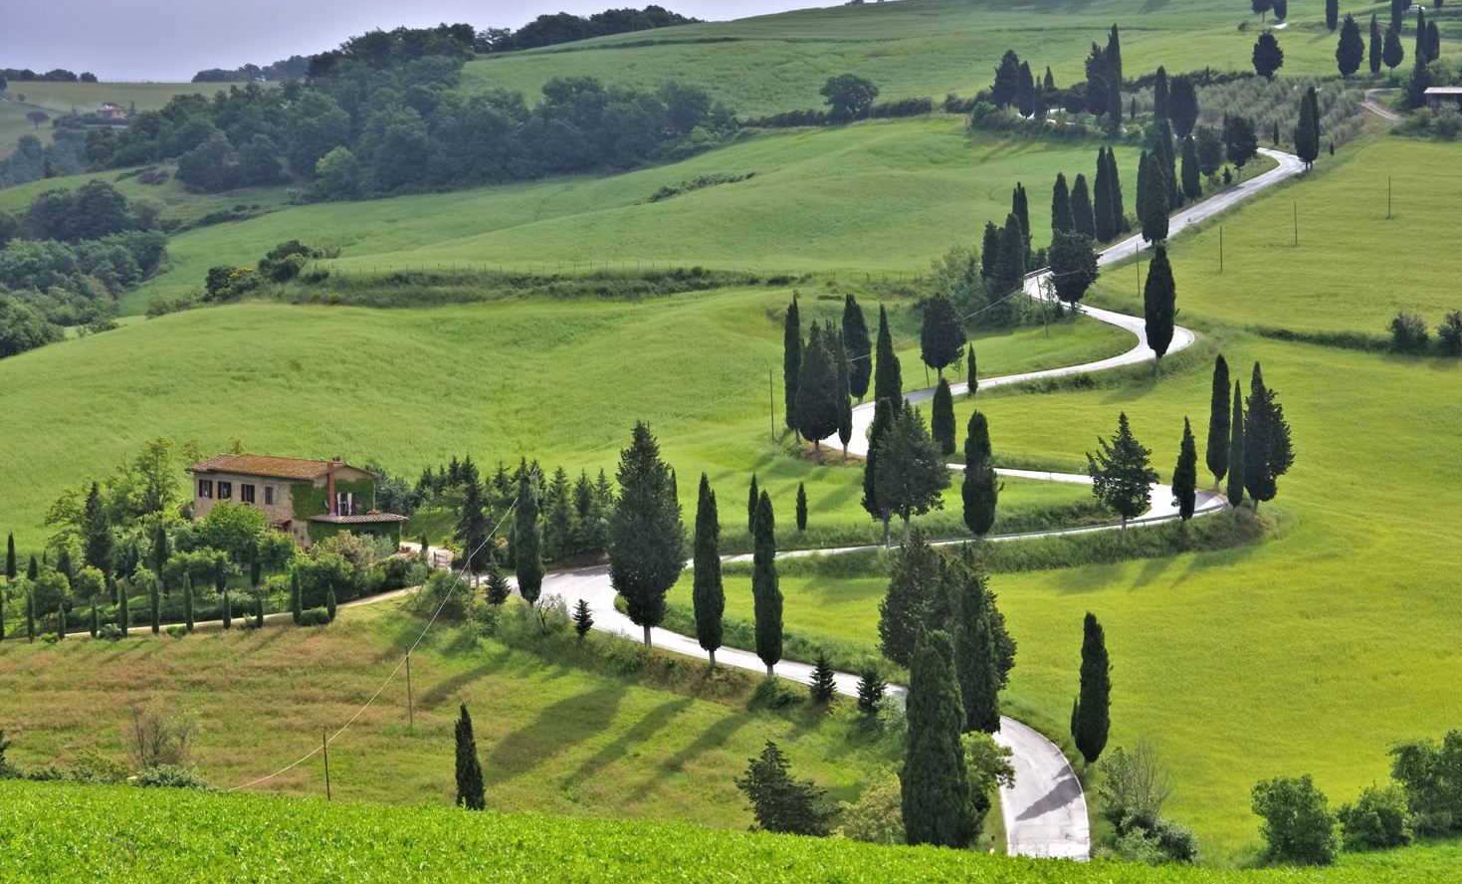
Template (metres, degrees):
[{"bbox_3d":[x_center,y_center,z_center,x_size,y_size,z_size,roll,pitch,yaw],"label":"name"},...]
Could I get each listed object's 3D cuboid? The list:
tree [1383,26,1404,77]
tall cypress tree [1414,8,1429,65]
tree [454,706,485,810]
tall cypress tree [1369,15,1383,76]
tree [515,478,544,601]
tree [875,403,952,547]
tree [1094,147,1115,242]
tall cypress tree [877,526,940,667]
[{"bbox_3d":[144.970,-85.360,860.000,4.510,11.750,4.510,0,4,0],"label":"tree"},{"bbox_3d":[129.240,-75.510,735.000,2.720,11.350,2.670,0,4,0],"label":"tall cypress tree"},{"bbox_3d":[-16.930,20.680,255.000,2.030,7.430,1.990,0,4,0],"label":"tree"},{"bbox_3d":[136.231,-83.825,830.000,2.770,12.780,2.770,0,4,0],"label":"tall cypress tree"},{"bbox_3d":[-17.055,8.250,332.000,2.360,10.900,2.360,0,4,0],"label":"tree"},{"bbox_3d":[16.270,3.010,351.000,6.940,12.960,6.940,0,4,0],"label":"tree"},{"bbox_3d":[46.690,-30.890,492.000,2.520,12.040,2.470,0,4,0],"label":"tree"},{"bbox_3d":[14.360,13.210,307.000,5.980,13.380,5.500,0,4,0],"label":"tall cypress tree"}]

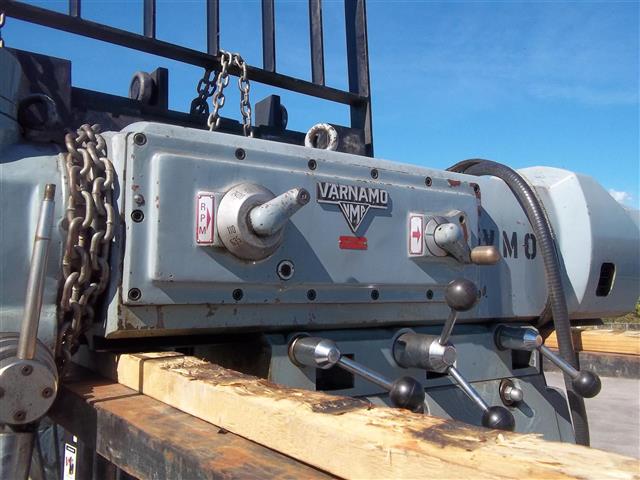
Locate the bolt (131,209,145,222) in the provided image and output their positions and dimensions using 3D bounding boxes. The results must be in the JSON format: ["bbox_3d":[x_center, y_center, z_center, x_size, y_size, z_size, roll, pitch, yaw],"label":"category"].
[{"bbox_3d":[-0.229,-0.030,0.743,0.017,0.017,0.010,4,-6,-34],"label":"bolt"}]

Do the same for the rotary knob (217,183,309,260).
[{"bbox_3d":[-0.073,-0.026,0.780,0.106,0.104,0.075,4,-6,-34],"label":"rotary knob"}]

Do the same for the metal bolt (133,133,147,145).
[{"bbox_3d":[-0.229,-0.128,0.751,0.017,0.017,0.010,4,-6,-34],"label":"metal bolt"}]

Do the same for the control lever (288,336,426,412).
[{"bbox_3d":[0.047,0.188,0.834,0.166,0.105,0.143,4,-6,-34],"label":"control lever"}]

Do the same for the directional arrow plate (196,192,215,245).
[{"bbox_3d":[-0.149,-0.028,0.768,0.025,0.067,0.003,4,-6,-34],"label":"directional arrow plate"}]

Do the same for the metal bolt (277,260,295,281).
[{"bbox_3d":[-0.049,0.043,0.842,0.026,0.026,0.010,4,-6,-34],"label":"metal bolt"}]

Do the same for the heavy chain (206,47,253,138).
[{"bbox_3d":[-0.281,-0.455,1.850,0.121,0.235,0.060,4,-6,-34],"label":"heavy chain"}]

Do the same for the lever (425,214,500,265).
[{"bbox_3d":[0.237,-0.002,0.973,0.085,0.084,0.102,4,-6,-34],"label":"lever"}]

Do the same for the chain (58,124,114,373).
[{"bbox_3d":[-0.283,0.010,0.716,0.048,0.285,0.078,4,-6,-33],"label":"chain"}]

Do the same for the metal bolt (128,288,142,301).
[{"bbox_3d":[-0.229,0.067,0.734,0.017,0.017,0.010,4,-6,-34],"label":"metal bolt"}]

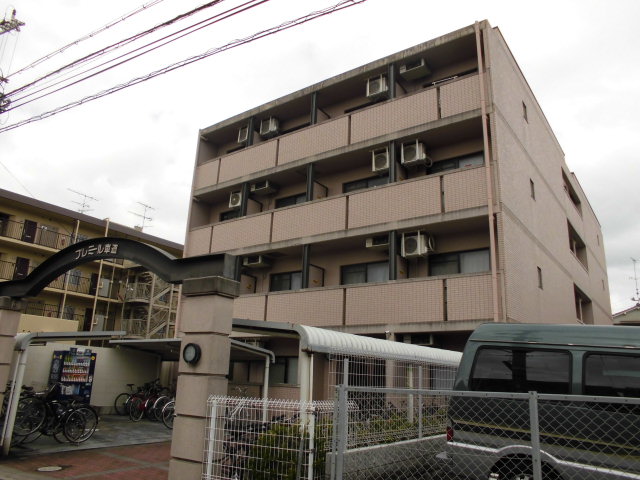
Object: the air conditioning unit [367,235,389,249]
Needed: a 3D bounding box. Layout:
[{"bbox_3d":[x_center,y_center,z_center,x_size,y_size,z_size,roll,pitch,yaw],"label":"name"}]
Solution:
[{"bbox_3d":[1.785,0.123,13.726,0.790,0.270,0.440,-9,-20,35],"label":"air conditioning unit"}]

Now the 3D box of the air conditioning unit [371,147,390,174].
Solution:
[{"bbox_3d":[1.937,-2.306,14.117,0.700,0.610,0.310,-9,-20,35],"label":"air conditioning unit"}]

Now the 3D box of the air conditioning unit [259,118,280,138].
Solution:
[{"bbox_3d":[-1.867,-4.160,17.846,0.790,0.560,0.310,-9,-20,35],"label":"air conditioning unit"}]

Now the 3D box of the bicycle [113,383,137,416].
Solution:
[{"bbox_3d":[-5.929,5.201,15.721,0.560,1.000,1.740,-7,-18,28],"label":"bicycle"}]

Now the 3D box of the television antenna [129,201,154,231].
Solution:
[{"bbox_3d":[-14.926,-1.903,40.299,1.000,2.400,2.400,-7,-19,30],"label":"television antenna"}]

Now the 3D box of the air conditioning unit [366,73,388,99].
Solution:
[{"bbox_3d":[1.856,-4.739,14.942,0.720,0.610,0.310,-9,-20,35],"label":"air conditioning unit"}]

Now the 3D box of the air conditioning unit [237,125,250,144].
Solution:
[{"bbox_3d":[-2.705,-3.984,18.279,0.720,0.610,0.310,-9,-20,35],"label":"air conditioning unit"}]

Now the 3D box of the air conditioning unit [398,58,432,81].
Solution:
[{"bbox_3d":[2.904,-5.138,14.574,0.790,0.270,0.440,-9,-20,35],"label":"air conditioning unit"}]

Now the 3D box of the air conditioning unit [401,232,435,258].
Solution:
[{"bbox_3d":[2.592,0.174,12.850,0.730,0.610,0.310,-9,-20,35],"label":"air conditioning unit"}]

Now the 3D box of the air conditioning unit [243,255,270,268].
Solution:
[{"bbox_3d":[-2.190,0.771,16.539,0.790,0.270,0.440,-9,-20,35],"label":"air conditioning unit"}]

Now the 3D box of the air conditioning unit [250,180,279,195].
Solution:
[{"bbox_3d":[-2.005,-1.888,17.106,0.770,0.340,0.380,-9,-20,35],"label":"air conditioning unit"}]

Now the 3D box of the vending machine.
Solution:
[{"bbox_3d":[-7.491,4.299,14.401,0.620,1.890,1.050,-9,-20,35],"label":"vending machine"}]

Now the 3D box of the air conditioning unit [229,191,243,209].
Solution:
[{"bbox_3d":[-2.952,-1.466,17.783,0.730,0.590,0.310,-9,-20,35],"label":"air conditioning unit"}]

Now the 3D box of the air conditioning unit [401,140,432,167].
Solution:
[{"bbox_3d":[2.705,-2.445,13.598,0.730,0.610,0.310,-9,-20,35],"label":"air conditioning unit"}]

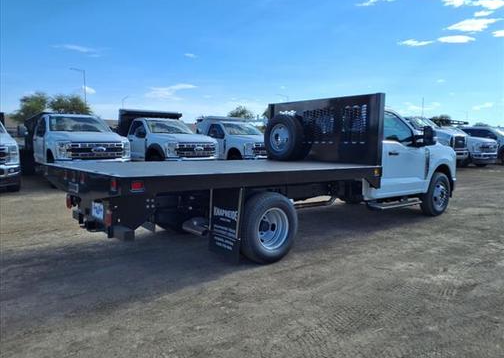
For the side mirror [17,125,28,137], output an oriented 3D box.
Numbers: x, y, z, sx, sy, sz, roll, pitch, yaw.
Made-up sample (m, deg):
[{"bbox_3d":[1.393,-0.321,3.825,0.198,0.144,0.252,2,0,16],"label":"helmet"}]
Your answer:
[{"bbox_3d":[-6.468,-1.375,11.107,0.250,0.330,0.160,-4,8,-40],"label":"side mirror"}]

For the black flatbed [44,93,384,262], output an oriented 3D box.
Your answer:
[{"bbox_3d":[-0.361,-0.260,5.262,3.860,1.880,2.380,-4,8,-40],"label":"black flatbed"}]

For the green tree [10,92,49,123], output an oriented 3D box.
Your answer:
[{"bbox_3d":[-22.456,-5.905,39.633,3.800,5.530,3.800,1,6,0],"label":"green tree"}]

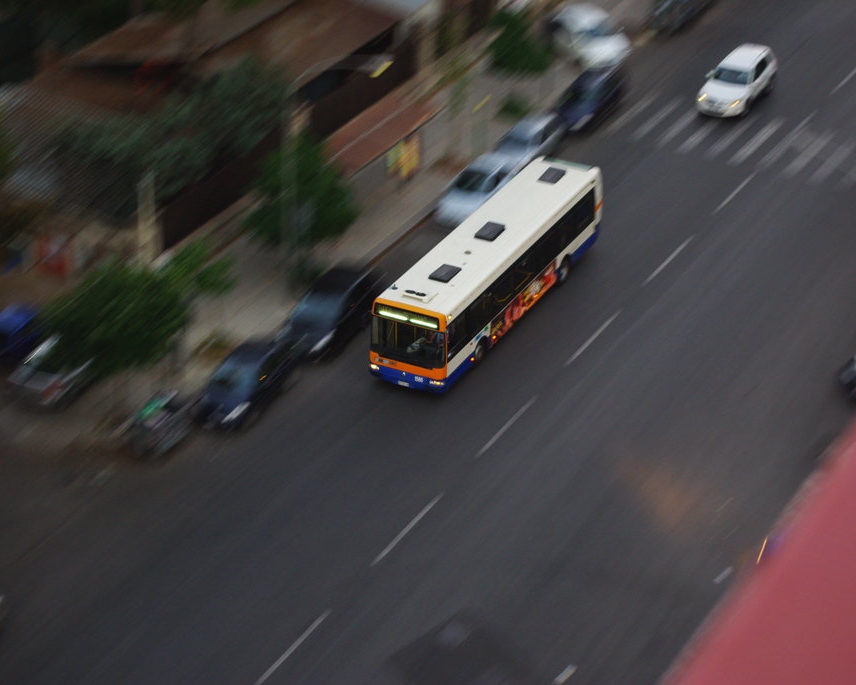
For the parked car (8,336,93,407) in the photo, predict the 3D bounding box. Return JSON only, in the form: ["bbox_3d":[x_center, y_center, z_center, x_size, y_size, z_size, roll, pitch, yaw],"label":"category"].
[{"bbox_3d":[-10.570,0.474,69.345,1.670,1.430,3.850,16,32,23],"label":"parked car"}]

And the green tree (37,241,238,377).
[{"bbox_3d":[-8.594,-0.686,69.291,4.800,3.800,4.800,0,29,0],"label":"green tree"}]

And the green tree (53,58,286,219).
[{"bbox_3d":[-8.565,-6.439,78.214,5.800,4.900,8.200,16,32,23],"label":"green tree"}]

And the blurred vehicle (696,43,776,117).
[{"bbox_3d":[11.931,-10.205,90.123,1.800,1.680,4.450,14,32,24],"label":"blurred vehicle"}]

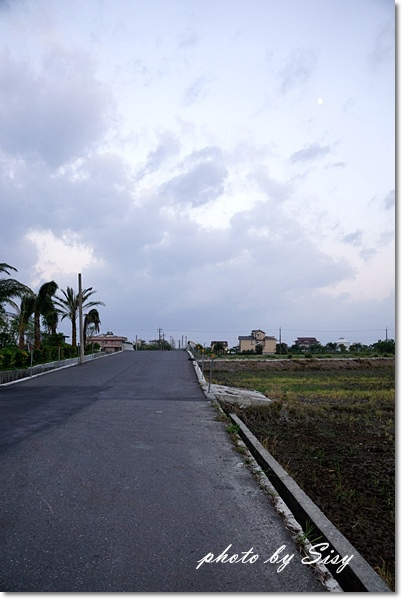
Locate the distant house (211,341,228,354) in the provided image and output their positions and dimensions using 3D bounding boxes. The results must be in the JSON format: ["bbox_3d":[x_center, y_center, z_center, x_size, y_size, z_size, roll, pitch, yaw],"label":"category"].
[{"bbox_3d":[8.530,21.980,207.840,7.730,5.750,8.000,0,-6,0],"label":"distant house"}]

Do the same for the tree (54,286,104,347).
[{"bbox_3d":[-8.930,1.590,33.020,3.800,5.200,3.800,0,-6,0],"label":"tree"}]

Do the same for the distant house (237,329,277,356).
[{"bbox_3d":[22.120,16.790,177.220,14.490,9.380,12.000,0,-6,0],"label":"distant house"}]

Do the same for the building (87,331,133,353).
[{"bbox_3d":[-34.240,16.070,168.740,16.260,7.880,13.000,0,-6,0],"label":"building"}]

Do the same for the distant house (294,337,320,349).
[{"bbox_3d":[55.270,23.660,236.820,14.150,7.950,12.000,0,-6,0],"label":"distant house"}]

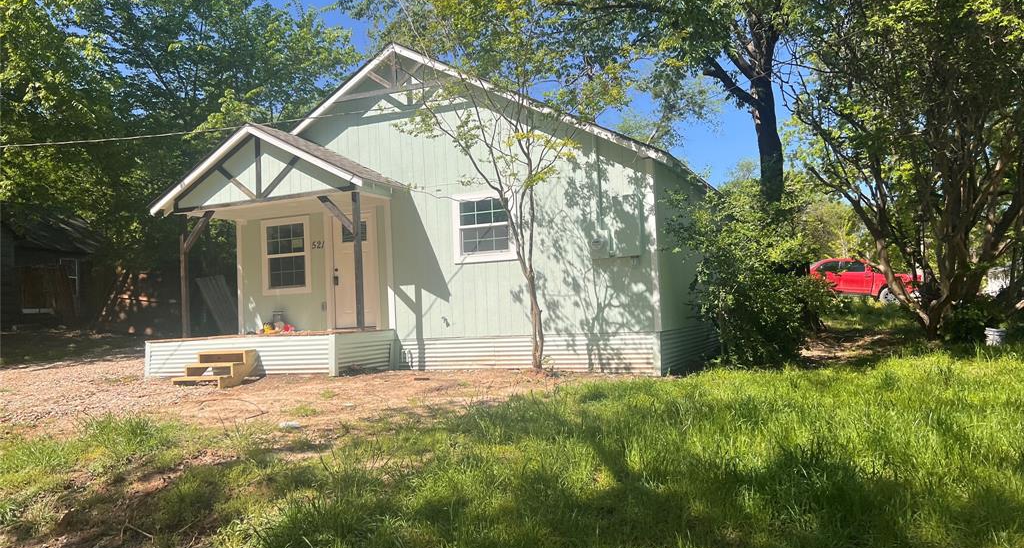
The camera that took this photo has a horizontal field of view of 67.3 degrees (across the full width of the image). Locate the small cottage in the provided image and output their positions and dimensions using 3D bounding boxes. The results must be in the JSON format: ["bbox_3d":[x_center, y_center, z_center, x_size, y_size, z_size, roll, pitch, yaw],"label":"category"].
[{"bbox_3d":[-0.393,-0.900,15.481,8.812,5.227,9.916,-4,-3,23],"label":"small cottage"}]

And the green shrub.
[{"bbox_3d":[3.861,-0.024,12.400,2.741,3.096,2.522,-3,-2,17],"label":"green shrub"}]

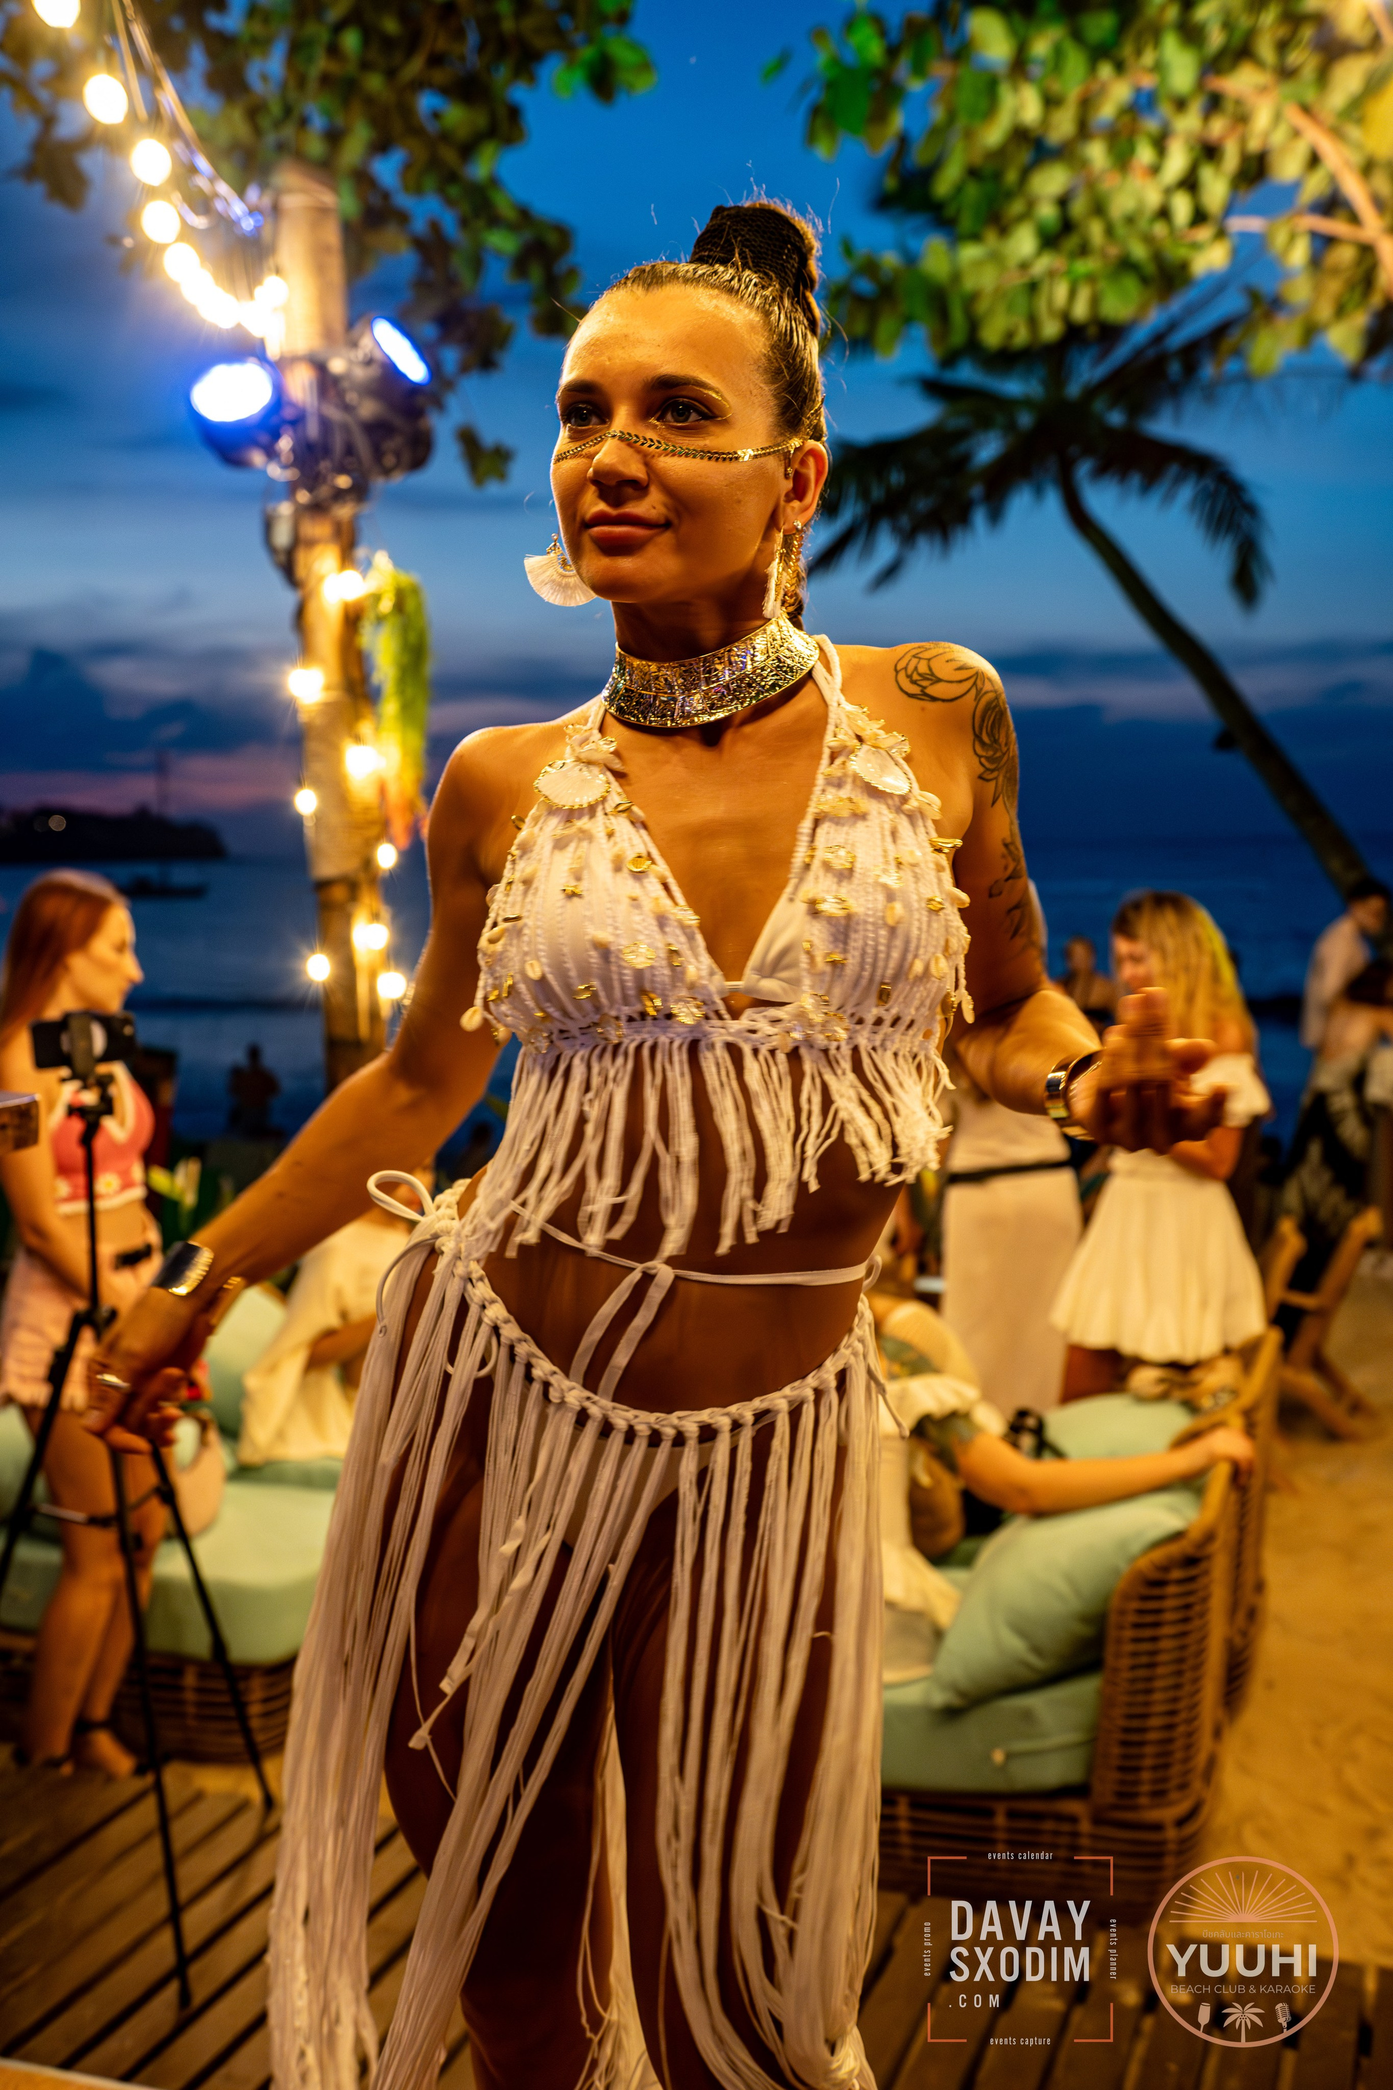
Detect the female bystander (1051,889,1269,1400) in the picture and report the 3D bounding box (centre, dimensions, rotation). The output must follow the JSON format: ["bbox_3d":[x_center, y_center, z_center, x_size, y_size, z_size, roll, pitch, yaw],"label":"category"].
[{"bbox_3d":[1.075,0.469,4.826,0.420,1.640,0.480,-6,7,-41],"label":"female bystander"}]

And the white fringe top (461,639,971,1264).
[{"bbox_3d":[0.013,-0.060,1.380,0.330,0.400,0.230,-1,5,3],"label":"white fringe top"}]

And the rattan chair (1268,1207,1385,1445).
[{"bbox_3d":[1.703,0.788,6.319,0.680,0.720,0.580,2,6,30],"label":"rattan chair"}]

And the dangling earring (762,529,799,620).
[{"bbox_3d":[0.053,-0.296,1.320,0.020,0.058,0.045,1,6,21],"label":"dangling earring"}]

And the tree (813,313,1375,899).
[{"bbox_3d":[3.364,-2.682,16.000,5.200,6.000,4.800,-1,5,0],"label":"tree"}]

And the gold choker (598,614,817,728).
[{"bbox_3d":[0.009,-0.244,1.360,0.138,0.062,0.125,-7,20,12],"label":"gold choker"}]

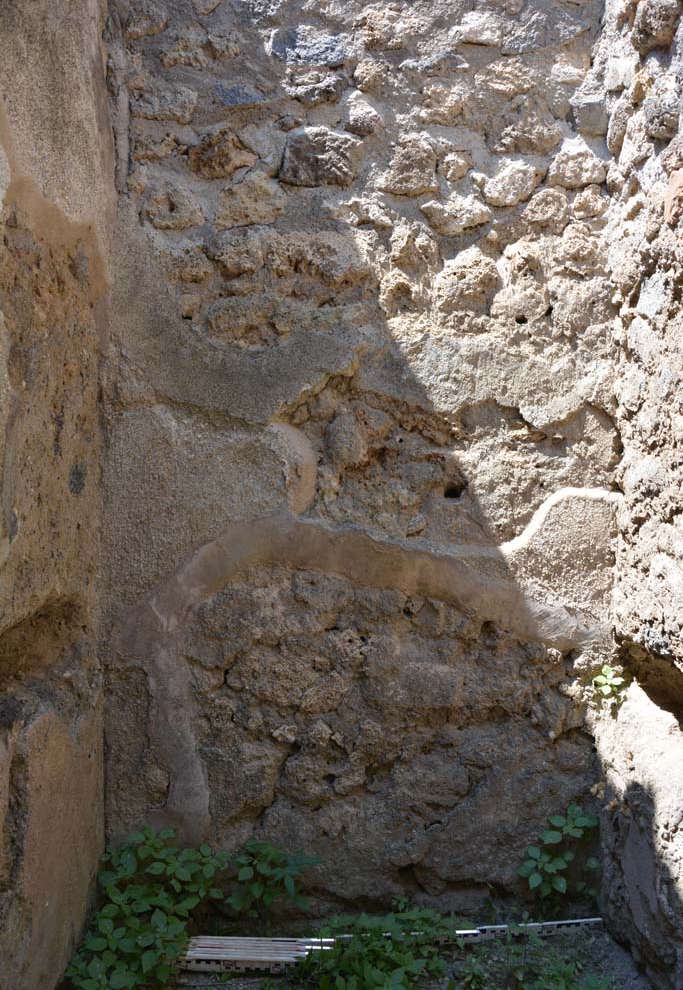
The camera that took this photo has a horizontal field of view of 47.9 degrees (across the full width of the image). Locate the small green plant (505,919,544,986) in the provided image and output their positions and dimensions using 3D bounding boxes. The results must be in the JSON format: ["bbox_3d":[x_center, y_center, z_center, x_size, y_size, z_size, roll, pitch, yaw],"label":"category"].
[{"bbox_3d":[0.350,0.868,1.475,0.073,0.108,0.073,0,0,0],"label":"small green plant"}]

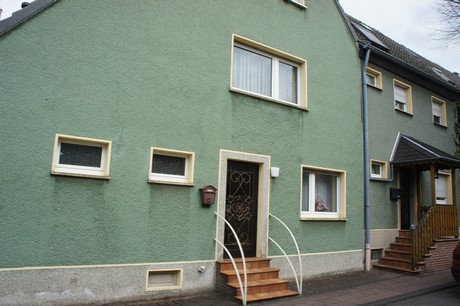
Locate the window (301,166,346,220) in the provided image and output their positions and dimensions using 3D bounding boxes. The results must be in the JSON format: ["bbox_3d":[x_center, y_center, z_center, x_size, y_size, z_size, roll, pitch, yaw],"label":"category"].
[{"bbox_3d":[2.335,1.025,8.695,1.633,1.270,0.180,8,-10,-33],"label":"window"}]

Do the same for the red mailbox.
[{"bbox_3d":[-0.425,0.835,6.696,0.310,0.400,0.160,8,-10,-33],"label":"red mailbox"}]

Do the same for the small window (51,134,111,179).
[{"bbox_3d":[-2.416,0.076,5.658,0.863,0.631,0.180,8,-10,-33],"label":"small window"}]

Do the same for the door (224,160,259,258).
[{"bbox_3d":[0.207,1.203,7.412,0.976,2.023,0.095,8,-10,-33],"label":"door"}]

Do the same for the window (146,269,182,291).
[{"bbox_3d":[-1.199,2.269,6.213,0.678,0.339,0.190,8,-10,-33],"label":"window"}]

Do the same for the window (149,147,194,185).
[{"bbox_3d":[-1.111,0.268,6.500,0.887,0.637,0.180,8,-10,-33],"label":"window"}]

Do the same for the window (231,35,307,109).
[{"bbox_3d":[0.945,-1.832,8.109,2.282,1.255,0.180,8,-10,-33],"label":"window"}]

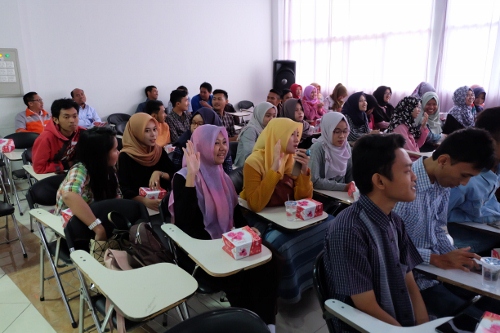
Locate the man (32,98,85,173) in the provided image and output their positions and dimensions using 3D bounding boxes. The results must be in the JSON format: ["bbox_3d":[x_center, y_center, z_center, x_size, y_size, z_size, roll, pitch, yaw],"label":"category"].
[{"bbox_3d":[-1.363,0.142,2.893,0.520,1.300,0.820,-9,17,-32],"label":"man"}]

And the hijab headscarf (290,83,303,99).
[{"bbox_3d":[0.797,-1.252,6.439,0.250,0.330,0.260,11,18,41],"label":"hijab headscarf"}]

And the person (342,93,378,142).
[{"bbox_3d":[1.544,-0.324,4.808,0.800,1.220,0.480,11,18,39],"label":"person"}]

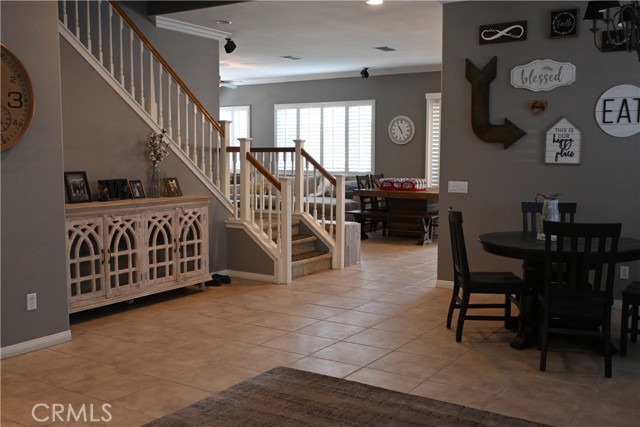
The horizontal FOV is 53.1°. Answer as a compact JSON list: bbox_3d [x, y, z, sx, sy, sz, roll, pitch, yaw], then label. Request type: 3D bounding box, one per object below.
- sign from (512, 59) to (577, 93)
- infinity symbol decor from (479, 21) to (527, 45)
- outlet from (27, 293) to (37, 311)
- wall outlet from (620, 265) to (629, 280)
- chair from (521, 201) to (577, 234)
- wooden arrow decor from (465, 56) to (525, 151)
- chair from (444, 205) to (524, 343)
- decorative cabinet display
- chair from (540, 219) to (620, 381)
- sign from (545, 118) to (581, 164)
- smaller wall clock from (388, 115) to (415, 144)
[{"bbox_3d":[2.152,-1.335,6.187,0.612,0.302,0.020,4,6,33],"label":"sign"},{"bbox_3d":[1.815,-1.793,6.363,0.475,0.186,0.025,4,6,33],"label":"infinity symbol decor"},{"bbox_3d":[-2.105,0.650,4.692,0.012,0.117,0.072,4,6,33],"label":"outlet"},{"bbox_3d":[2.821,0.553,5.928,0.073,0.115,0.012,4,6,33],"label":"wall outlet"},{"bbox_3d":[2.052,0.422,5.717,0.470,1.000,0.580,1,5,13],"label":"chair"},{"bbox_3d":[1.764,-1.114,6.451,0.634,0.934,0.040,4,6,33],"label":"wooden arrow decor"},{"bbox_3d":[1.317,0.479,5.096,0.580,1.000,0.470,0,5,0],"label":"chair"},{"bbox_3d":[-1.818,0.386,6.133,0.430,0.990,1.870,4,6,33],"label":"decorative cabinet display"},{"bbox_3d":[1.764,0.544,4.401,0.470,1.000,0.580,2,6,19],"label":"chair"},{"bbox_3d":[2.328,-0.693,6.128,0.326,0.431,0.025,4,6,33],"label":"sign"},{"bbox_3d":[1.544,-1.575,12.132,0.557,0.554,0.050,4,6,33],"label":"smaller wall clock"}]

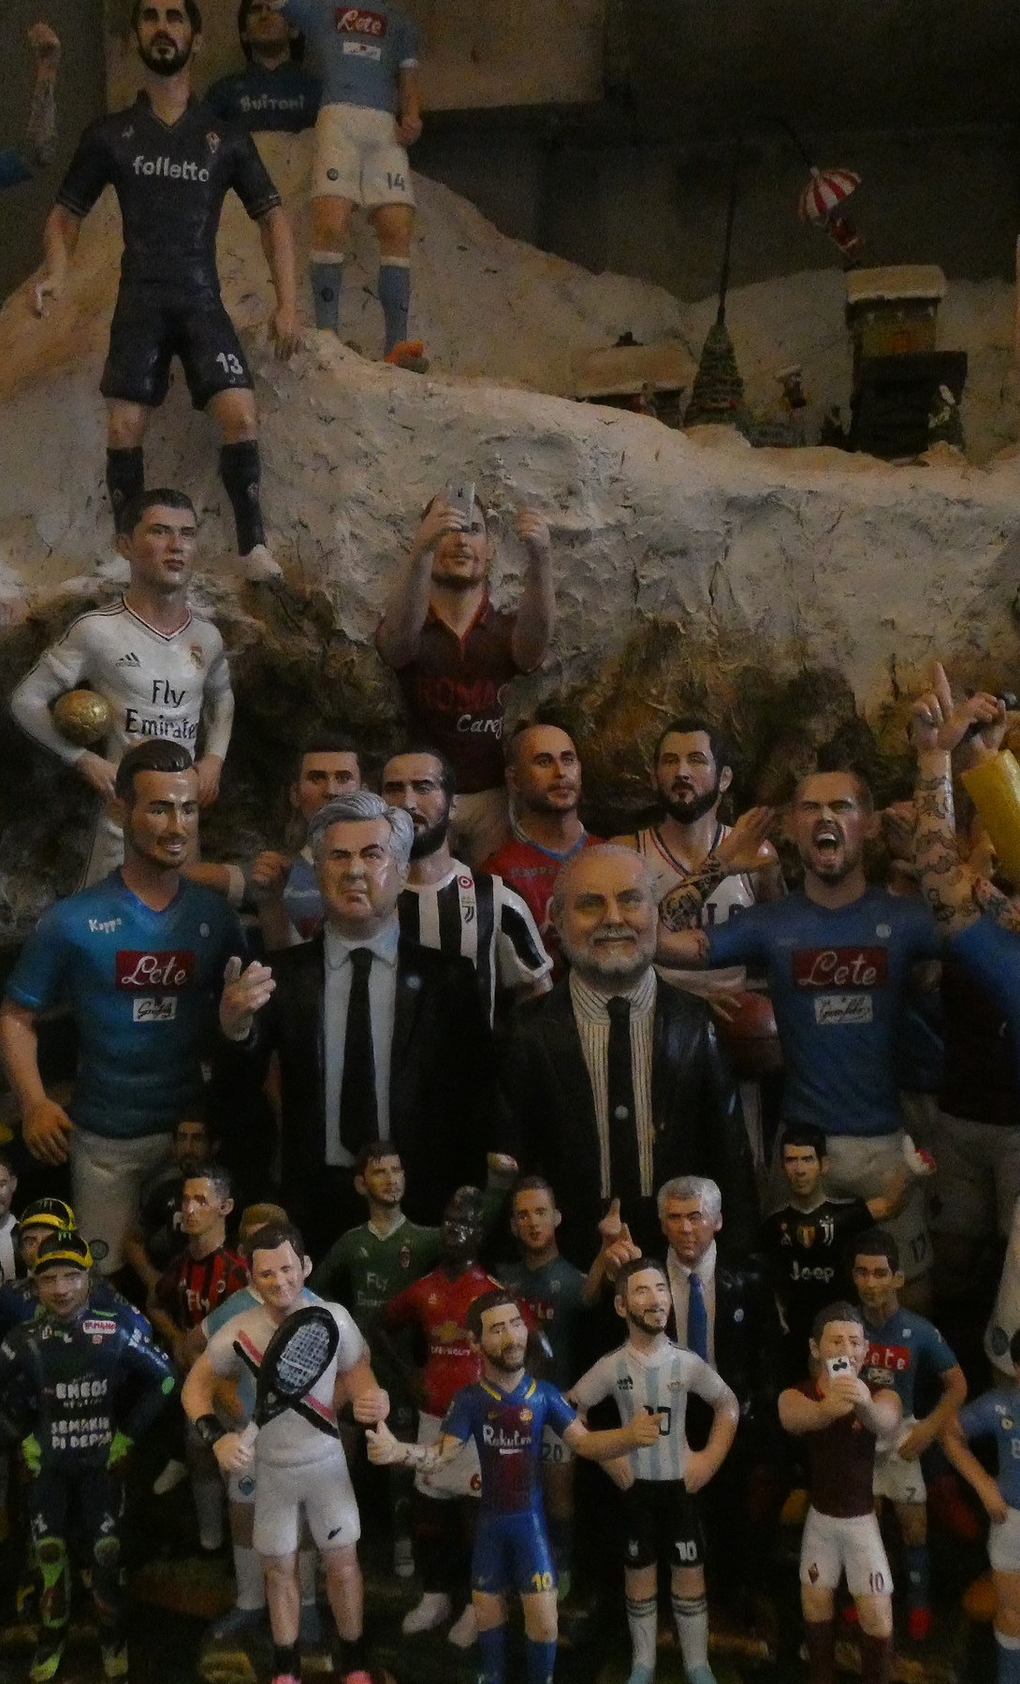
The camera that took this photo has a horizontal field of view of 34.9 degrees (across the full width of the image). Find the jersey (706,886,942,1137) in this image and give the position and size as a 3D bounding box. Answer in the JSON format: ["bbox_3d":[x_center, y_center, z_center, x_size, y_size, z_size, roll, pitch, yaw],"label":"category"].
[{"bbox_3d":[0.166,0.089,0.850,0.123,0.132,0.068,1,4,12],"label":"jersey"}]

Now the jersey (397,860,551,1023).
[{"bbox_3d":[-0.036,0.075,0.900,0.118,0.130,0.065,0,4,0],"label":"jersey"}]

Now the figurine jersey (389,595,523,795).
[{"bbox_3d":[-0.035,-0.099,1.090,0.092,0.132,0.078,-1,4,-14],"label":"figurine jersey"}]

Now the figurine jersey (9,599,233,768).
[{"bbox_3d":[-0.237,-0.088,1.000,0.122,0.123,0.078,-2,5,-32],"label":"figurine jersey"}]

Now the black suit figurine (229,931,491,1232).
[{"bbox_3d":[-0.068,0.125,0.755,0.122,0.162,0.075,0,4,5],"label":"black suit figurine"}]

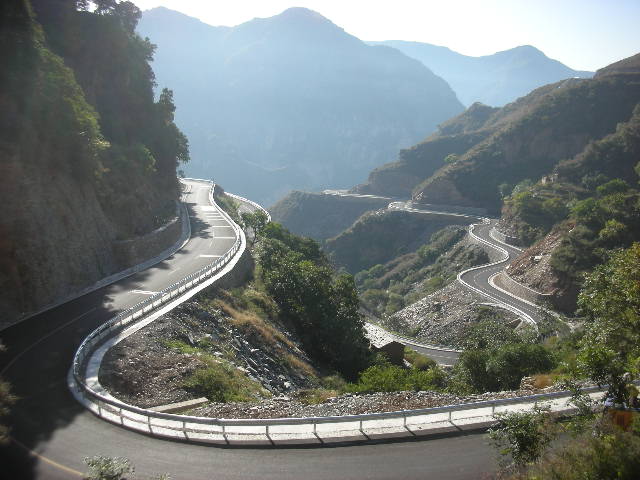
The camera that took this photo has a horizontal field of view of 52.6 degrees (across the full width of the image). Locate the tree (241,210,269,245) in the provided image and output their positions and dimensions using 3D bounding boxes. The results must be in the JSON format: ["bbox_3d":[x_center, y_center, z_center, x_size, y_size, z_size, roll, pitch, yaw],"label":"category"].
[{"bbox_3d":[-10.628,-2.028,105.000,4.500,5.200,4.200,0,8,0],"label":"tree"}]

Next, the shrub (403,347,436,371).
[{"bbox_3d":[14.146,16.847,92.000,4.700,2.500,3.800,0,8,0],"label":"shrub"}]

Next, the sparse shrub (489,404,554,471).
[{"bbox_3d":[4.982,4.883,16.000,1.620,1.420,1.350,0,8,0],"label":"sparse shrub"}]

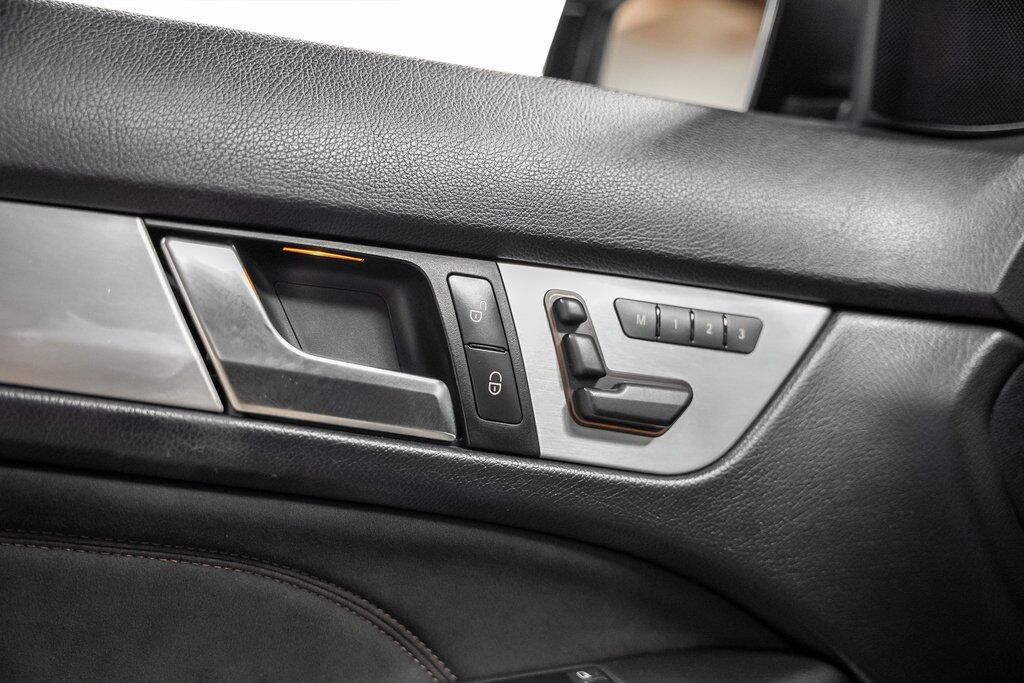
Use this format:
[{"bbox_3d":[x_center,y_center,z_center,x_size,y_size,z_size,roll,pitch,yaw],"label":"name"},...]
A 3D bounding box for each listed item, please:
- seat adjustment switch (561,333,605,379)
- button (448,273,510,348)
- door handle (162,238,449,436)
[{"bbox_3d":[0.029,0.008,0.493,0.017,0.022,0.014,-8,-11,-19],"label":"seat adjustment switch"},{"bbox_3d":[-0.016,-0.012,0.493,0.021,0.036,0.009,-7,-12,-19],"label":"button"},{"bbox_3d":[-0.086,0.002,0.471,0.128,0.072,0.026,8,-16,-16],"label":"door handle"}]

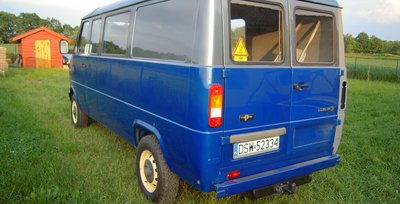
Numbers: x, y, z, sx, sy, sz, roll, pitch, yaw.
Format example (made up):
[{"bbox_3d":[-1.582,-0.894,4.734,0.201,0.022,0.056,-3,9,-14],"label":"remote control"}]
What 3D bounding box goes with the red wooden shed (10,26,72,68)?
[{"bbox_3d":[-11.650,-3.961,23.600,3.650,2.780,3.100,-4,10,-33],"label":"red wooden shed"}]

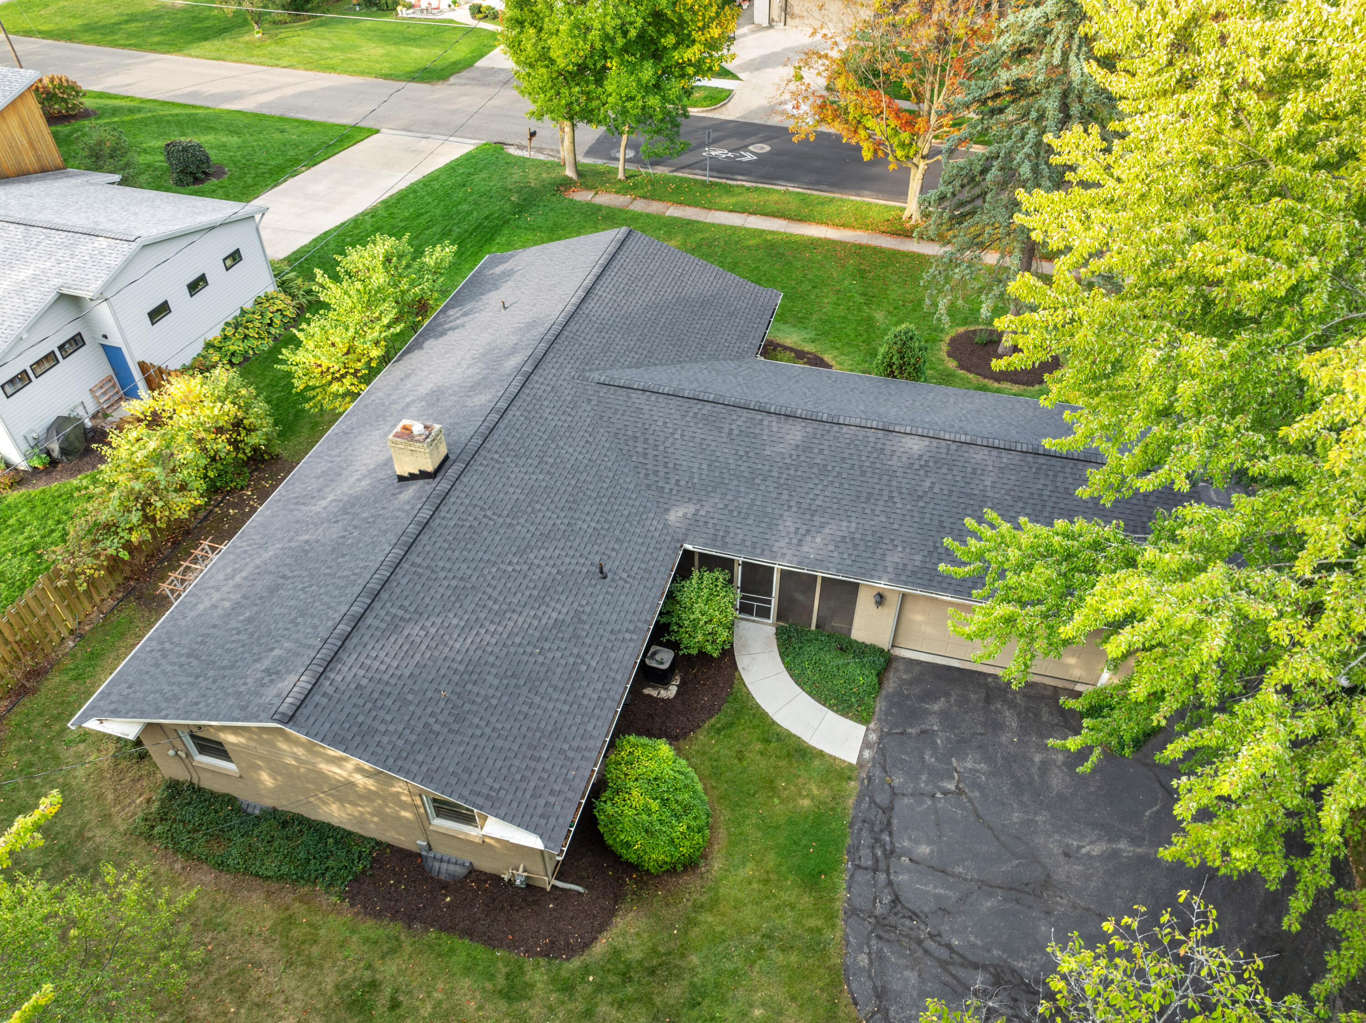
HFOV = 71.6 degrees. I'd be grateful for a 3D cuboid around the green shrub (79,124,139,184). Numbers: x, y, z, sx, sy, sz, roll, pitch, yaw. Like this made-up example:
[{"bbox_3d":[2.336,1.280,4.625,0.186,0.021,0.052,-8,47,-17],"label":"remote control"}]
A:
[{"bbox_3d":[-26.074,-16.165,43.132,2.100,2.350,2.100,11,43,11],"label":"green shrub"}]

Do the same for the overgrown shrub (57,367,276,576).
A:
[{"bbox_3d":[-13.653,-1.117,25.625,3.200,3.400,7.000,11,43,11],"label":"overgrown shrub"}]

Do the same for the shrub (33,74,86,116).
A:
[{"bbox_3d":[-32.549,-21.662,49.376,2.200,2.000,2.200,11,43,11],"label":"shrub"}]

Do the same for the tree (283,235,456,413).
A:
[{"bbox_3d":[-9.972,-5.875,30.443,3.900,4.000,6.900,11,43,11],"label":"tree"}]

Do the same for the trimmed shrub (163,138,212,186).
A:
[{"bbox_3d":[-22.585,-15.894,43.201,1.750,1.900,1.750,11,43,11],"label":"trimmed shrub"}]

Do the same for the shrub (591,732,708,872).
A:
[{"bbox_3d":[-0.607,5.855,19.045,2.300,2.100,2.500,0,42,0],"label":"shrub"}]

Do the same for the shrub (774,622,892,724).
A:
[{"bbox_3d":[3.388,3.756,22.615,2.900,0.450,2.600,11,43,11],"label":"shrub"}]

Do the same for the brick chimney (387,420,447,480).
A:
[{"bbox_3d":[-6.090,-1.339,21.940,1.040,1.270,0.900,11,43,11],"label":"brick chimney"}]

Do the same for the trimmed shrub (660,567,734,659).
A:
[{"bbox_3d":[0.355,2.443,22.804,1.850,2.100,1.900,0,42,0],"label":"trimmed shrub"}]

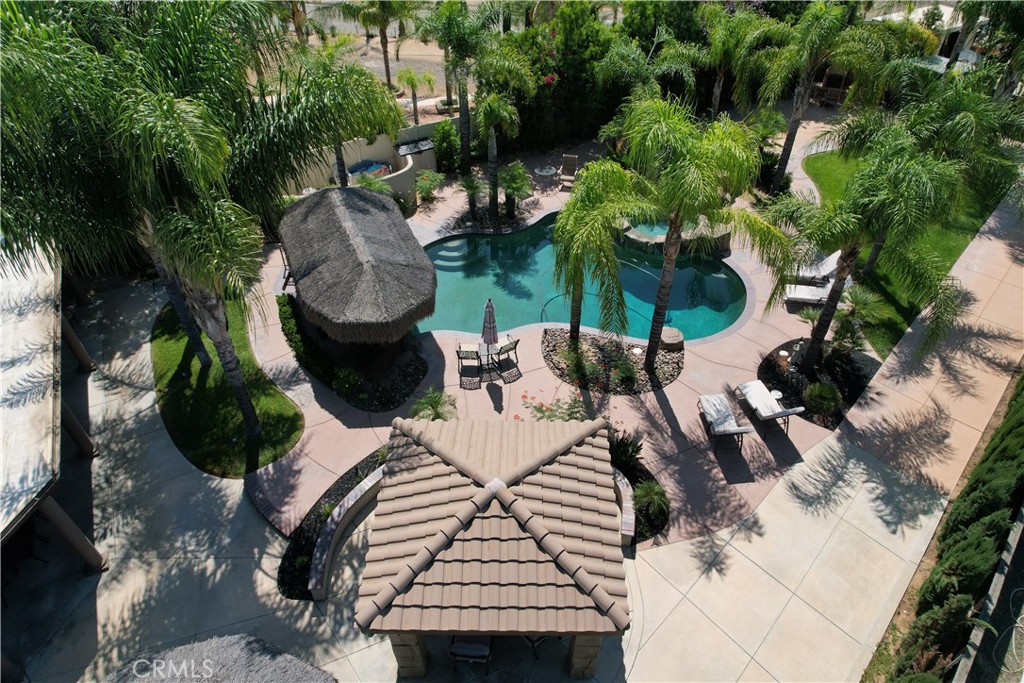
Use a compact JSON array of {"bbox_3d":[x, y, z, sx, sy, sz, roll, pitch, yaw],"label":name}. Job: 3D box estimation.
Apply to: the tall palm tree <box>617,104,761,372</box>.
[{"bbox_3d":[4.000,-1.962,15.256,3.700,6.900,3.700,0,42,0],"label":"tall palm tree"}]

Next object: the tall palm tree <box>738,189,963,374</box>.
[{"bbox_3d":[7.950,-1.163,15.639,4.900,5.200,4.000,0,42,0],"label":"tall palm tree"}]

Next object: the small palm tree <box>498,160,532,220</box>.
[{"bbox_3d":[0.100,-5.450,22.679,1.250,2.150,1.250,0,42,0],"label":"small palm tree"}]

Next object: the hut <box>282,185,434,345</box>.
[{"bbox_3d":[-4.527,-2.156,18.368,3.700,3.500,6.900,-14,45,-14],"label":"hut"}]

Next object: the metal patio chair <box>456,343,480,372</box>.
[{"bbox_3d":[-1.150,0.395,17.136,0.600,0.880,0.700,0,42,0],"label":"metal patio chair"}]

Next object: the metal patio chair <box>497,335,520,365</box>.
[{"bbox_3d":[-0.210,0.271,17.686,0.620,0.880,0.620,-26,49,-25],"label":"metal patio chair"}]

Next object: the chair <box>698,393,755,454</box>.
[{"bbox_3d":[5.220,1.882,15.380,0.670,1.020,1.750,-4,42,-4],"label":"chair"}]

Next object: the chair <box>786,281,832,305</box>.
[{"bbox_3d":[9.600,-1.584,19.689,1.950,0.820,0.720,7,43,7],"label":"chair"}]

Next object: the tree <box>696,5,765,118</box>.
[{"bbox_3d":[9.157,-11.673,27.327,3.000,5.200,3.000,0,43,0],"label":"tree"}]

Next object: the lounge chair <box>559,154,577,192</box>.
[{"bbox_3d":[2.180,-6.660,24.859,0.740,1.030,0.980,5,42,6],"label":"lounge chair"}]

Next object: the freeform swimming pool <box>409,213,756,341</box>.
[{"bbox_3d":[1.900,-2.324,21.187,11.100,0.700,7.500,0,42,0],"label":"freeform swimming pool"}]

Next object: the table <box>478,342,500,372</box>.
[{"bbox_3d":[-0.610,0.427,17.709,0.600,0.620,0.550,0,43,0],"label":"table"}]

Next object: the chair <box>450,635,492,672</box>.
[{"bbox_3d":[-0.660,5.548,11.361,0.680,0.950,0.780,5,42,6],"label":"chair"}]

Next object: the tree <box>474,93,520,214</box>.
[{"bbox_3d":[-0.574,-6.265,21.792,1.750,4.850,1.750,0,43,0],"label":"tree"}]

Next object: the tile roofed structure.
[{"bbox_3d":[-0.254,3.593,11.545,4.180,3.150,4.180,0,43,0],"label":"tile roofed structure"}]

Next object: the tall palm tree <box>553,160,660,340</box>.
[{"bbox_3d":[2.250,-2.100,16.679,2.800,5.200,2.800,0,42,0],"label":"tall palm tree"}]

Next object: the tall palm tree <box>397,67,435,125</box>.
[{"bbox_3d":[-4.181,-10.786,27.989,1.800,3.000,1.800,0,43,0],"label":"tall palm tree"}]

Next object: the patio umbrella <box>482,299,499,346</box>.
[{"bbox_3d":[-0.570,-0.260,17.068,0.460,2.350,0.460,0,43,0],"label":"patio umbrella"}]

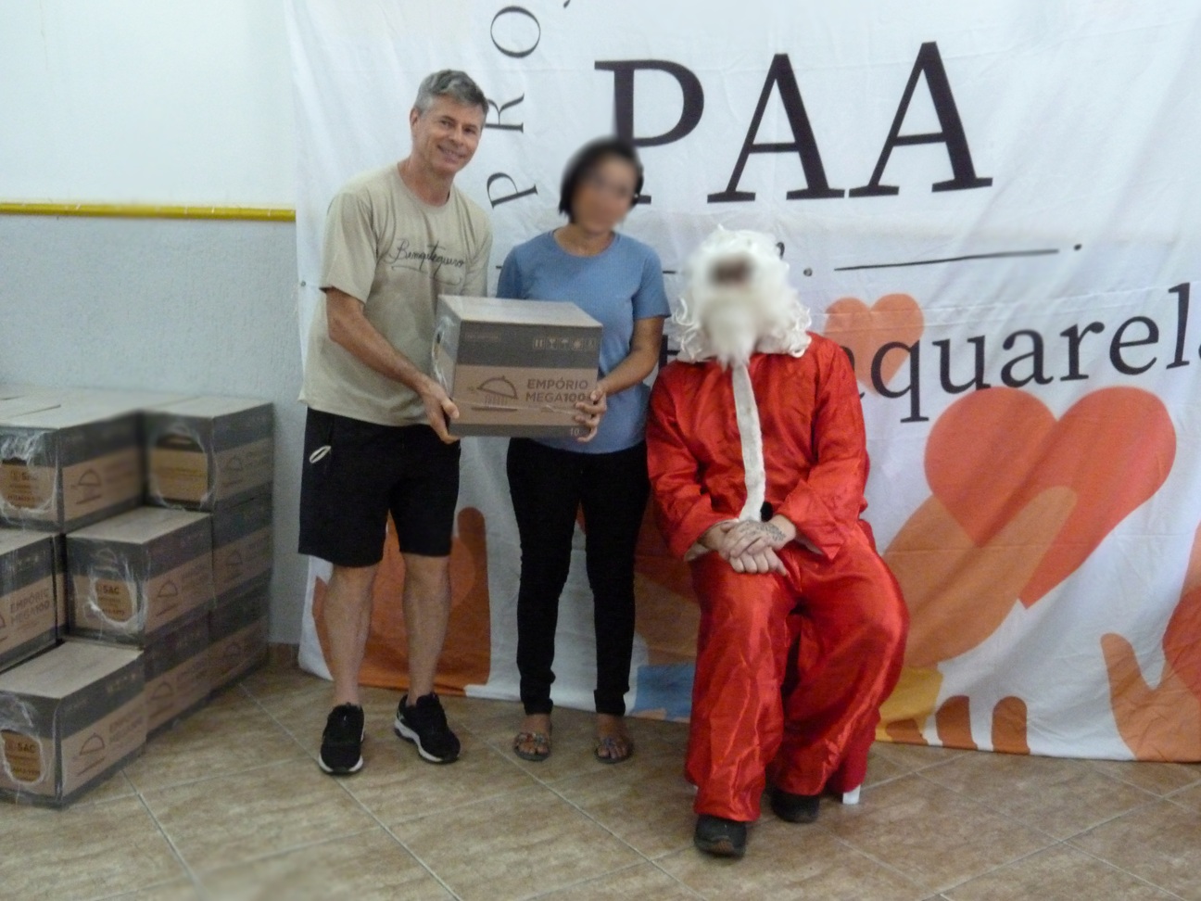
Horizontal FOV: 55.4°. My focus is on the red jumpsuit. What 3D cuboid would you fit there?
[{"bbox_3d":[0.410,0.266,2.893,0.595,1.065,0.610,3,9,2],"label":"red jumpsuit"}]

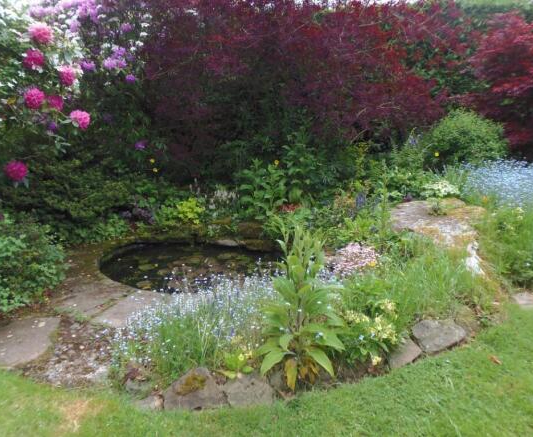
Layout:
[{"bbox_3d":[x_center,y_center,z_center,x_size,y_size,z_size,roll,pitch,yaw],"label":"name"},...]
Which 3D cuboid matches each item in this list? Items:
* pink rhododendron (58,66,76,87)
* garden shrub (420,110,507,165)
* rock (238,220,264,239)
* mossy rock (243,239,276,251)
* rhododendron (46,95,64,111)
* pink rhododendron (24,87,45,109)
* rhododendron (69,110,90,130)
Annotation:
[{"bbox_3d":[-1.728,-1.230,3.500,0.155,0.165,0.155,-6,14,-24],"label":"pink rhododendron"},{"bbox_3d":[3.038,-1.181,6.200,1.320,1.080,1.200,0,12,0],"label":"garden shrub"},{"bbox_3d":[-0.190,0.131,4.800,0.300,0.200,0.250,0,12,0],"label":"rock"},{"bbox_3d":[-0.081,0.302,4.700,0.370,0.140,0.260,0,12,0],"label":"mossy rock"},{"bbox_3d":[-1.862,-1.019,3.550,0.155,0.150,0.150,-6,14,-26],"label":"rhododendron"},{"bbox_3d":[-1.976,-1.024,3.450,0.180,0.185,0.170,-7,14,-28],"label":"pink rhododendron"},{"bbox_3d":[-1.597,-0.837,3.450,0.170,0.165,0.160,-6,14,-24],"label":"rhododendron"}]

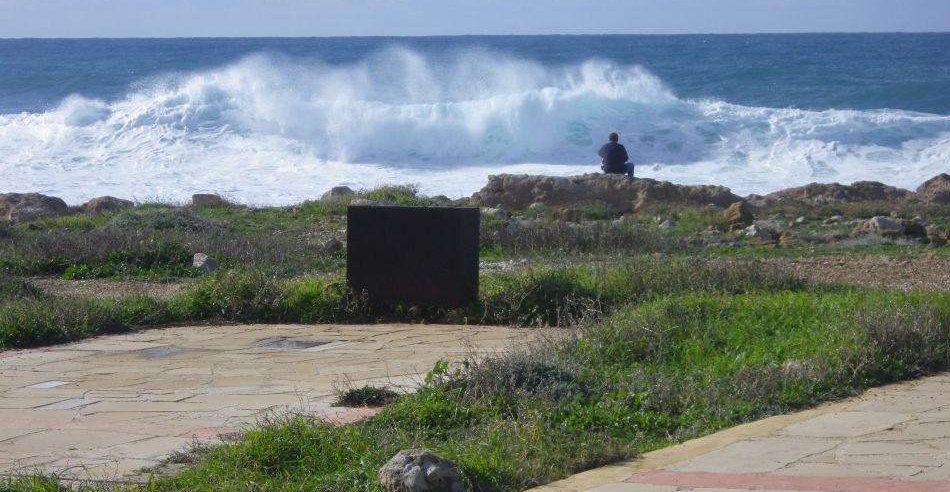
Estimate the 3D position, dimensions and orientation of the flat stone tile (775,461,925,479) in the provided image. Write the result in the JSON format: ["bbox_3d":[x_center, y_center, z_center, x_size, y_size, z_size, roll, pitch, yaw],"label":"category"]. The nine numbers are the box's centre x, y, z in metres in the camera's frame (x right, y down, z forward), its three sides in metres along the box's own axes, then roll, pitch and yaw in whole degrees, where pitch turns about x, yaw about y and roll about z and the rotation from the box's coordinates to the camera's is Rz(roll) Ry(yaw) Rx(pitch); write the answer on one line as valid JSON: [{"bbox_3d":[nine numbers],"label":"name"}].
[{"bbox_3d":[1.589,0.972,12.270,0.608,0.040,0.406,1,4,14],"label":"flat stone tile"}]

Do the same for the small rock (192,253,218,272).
[{"bbox_3d":[-2.466,0.155,26.500,0.230,0.180,0.200,0,4,0],"label":"small rock"}]

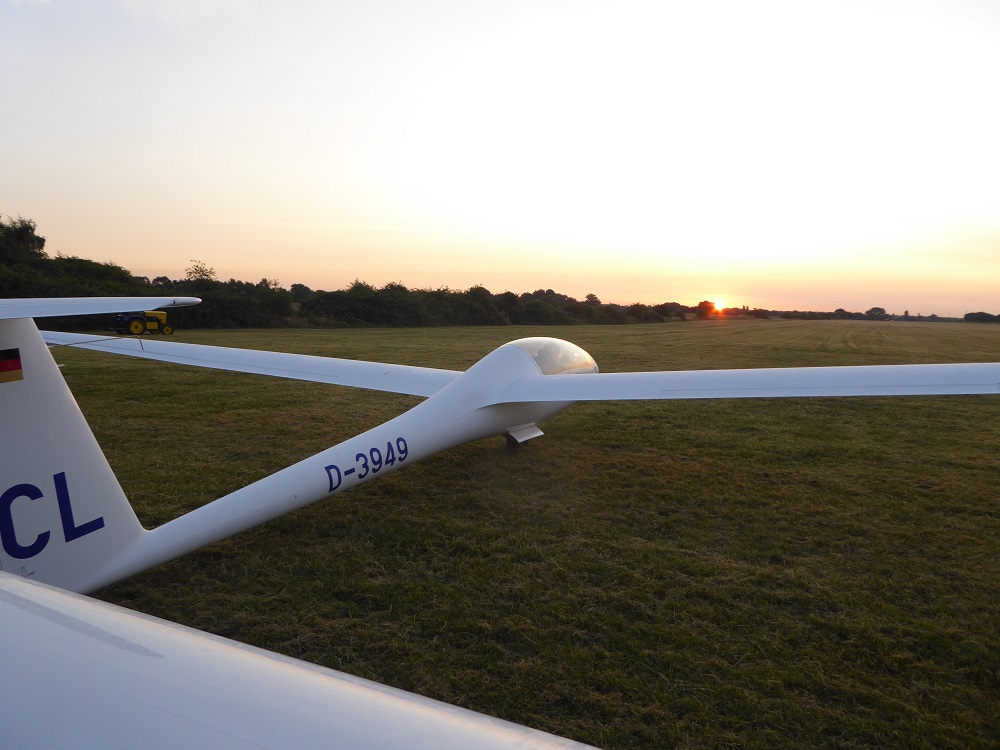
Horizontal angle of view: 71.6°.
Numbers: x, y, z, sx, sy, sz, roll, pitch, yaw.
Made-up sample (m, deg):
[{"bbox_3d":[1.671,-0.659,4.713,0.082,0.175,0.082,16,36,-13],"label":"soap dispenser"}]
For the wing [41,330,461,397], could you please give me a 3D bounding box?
[{"bbox_3d":[-3.535,-0.239,7.973,6.915,0.165,0.920,6,13,24],"label":"wing"}]

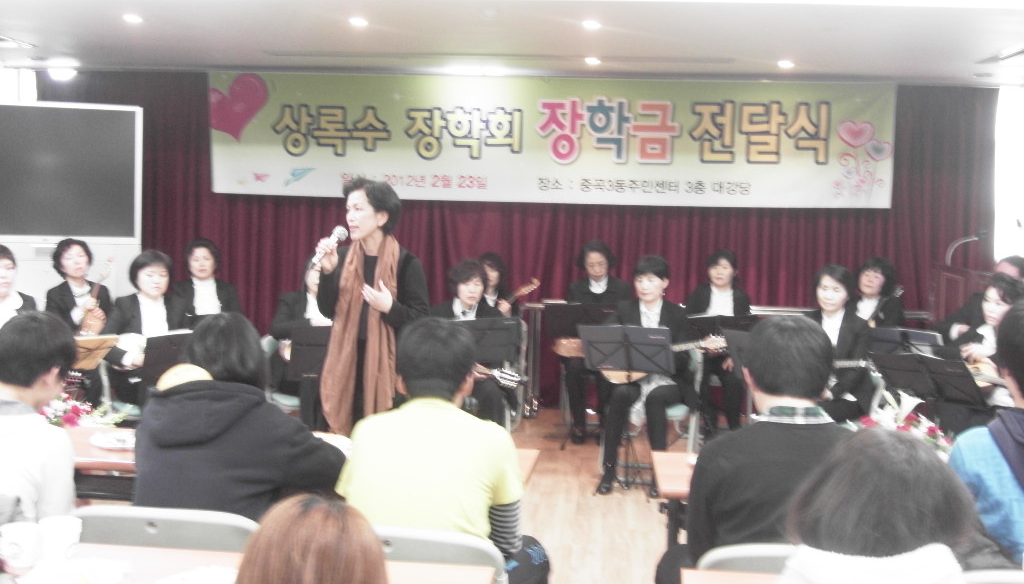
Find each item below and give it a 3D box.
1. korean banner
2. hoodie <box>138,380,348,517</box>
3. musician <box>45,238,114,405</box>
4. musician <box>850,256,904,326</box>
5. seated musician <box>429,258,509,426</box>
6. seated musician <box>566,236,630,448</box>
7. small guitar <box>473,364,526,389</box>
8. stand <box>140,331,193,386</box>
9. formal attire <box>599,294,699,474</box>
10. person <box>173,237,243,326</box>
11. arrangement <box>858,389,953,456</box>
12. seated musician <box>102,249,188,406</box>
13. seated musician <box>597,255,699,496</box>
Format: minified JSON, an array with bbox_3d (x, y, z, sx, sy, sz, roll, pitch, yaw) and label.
[{"bbox_3d":[0.214,-1.104,7.487,4.970,0.880,0.050,2,5,5],"label":"korean banner"},{"bbox_3d":[-0.749,0.545,2.900,0.540,0.600,0.480,2,6,7],"label":"hoodie"},{"bbox_3d":[-2.566,0.308,6.082,0.520,1.230,0.720,-1,5,-20],"label":"musician"},{"bbox_3d":[2.178,0.410,6.240,0.520,1.230,0.720,4,6,27],"label":"musician"},{"bbox_3d":[-0.240,0.444,5.720,0.520,1.220,0.700,1,6,0],"label":"seated musician"},{"bbox_3d":[0.529,0.312,6.705,0.520,1.260,0.750,2,5,11],"label":"seated musician"},{"bbox_3d":[-0.189,0.380,5.425,0.648,0.220,0.110,16,-12,33],"label":"small guitar"},{"bbox_3d":[-1.566,0.638,4.950,0.480,0.920,0.400,-1,6,-27],"label":"stand"},{"bbox_3d":[0.756,0.499,5.703,0.550,0.880,0.650,2,5,10],"label":"formal attire"},{"bbox_3d":[-1.989,0.267,6.698,0.470,1.240,0.700,-1,7,-16],"label":"person"},{"bbox_3d":[1.191,0.428,3.150,0.360,0.280,0.280,1,5,0],"label":"arrangement"},{"bbox_3d":[-1.775,0.412,5.137,0.520,1.230,0.740,-1,6,-25],"label":"seated musician"},{"bbox_3d":[0.742,0.420,5.633,0.480,1.230,0.680,3,5,18],"label":"seated musician"}]

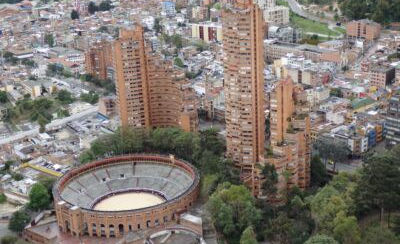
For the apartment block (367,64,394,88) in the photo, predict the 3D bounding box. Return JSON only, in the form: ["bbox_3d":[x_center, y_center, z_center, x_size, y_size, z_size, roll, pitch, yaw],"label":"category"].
[{"bbox_3d":[143.370,-34.990,447.430,16.500,16.500,15.000,-19,23,-42],"label":"apartment block"}]

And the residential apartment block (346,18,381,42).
[{"bbox_3d":[157.680,-89.570,546.940,20.000,17.500,24.500,-12,19,-27],"label":"residential apartment block"}]

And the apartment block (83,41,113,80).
[{"bbox_3d":[-102.960,-62.270,575.370,21.000,38.000,19.000,10,22,36],"label":"apartment block"}]

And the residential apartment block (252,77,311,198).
[{"bbox_3d":[47.130,7.320,332.440,31.000,68.000,31.000,-2,17,2],"label":"residential apartment block"}]

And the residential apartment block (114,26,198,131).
[{"bbox_3d":[-31.020,-30.470,415.220,57.000,79.000,36.000,-4,17,-4],"label":"residential apartment block"}]

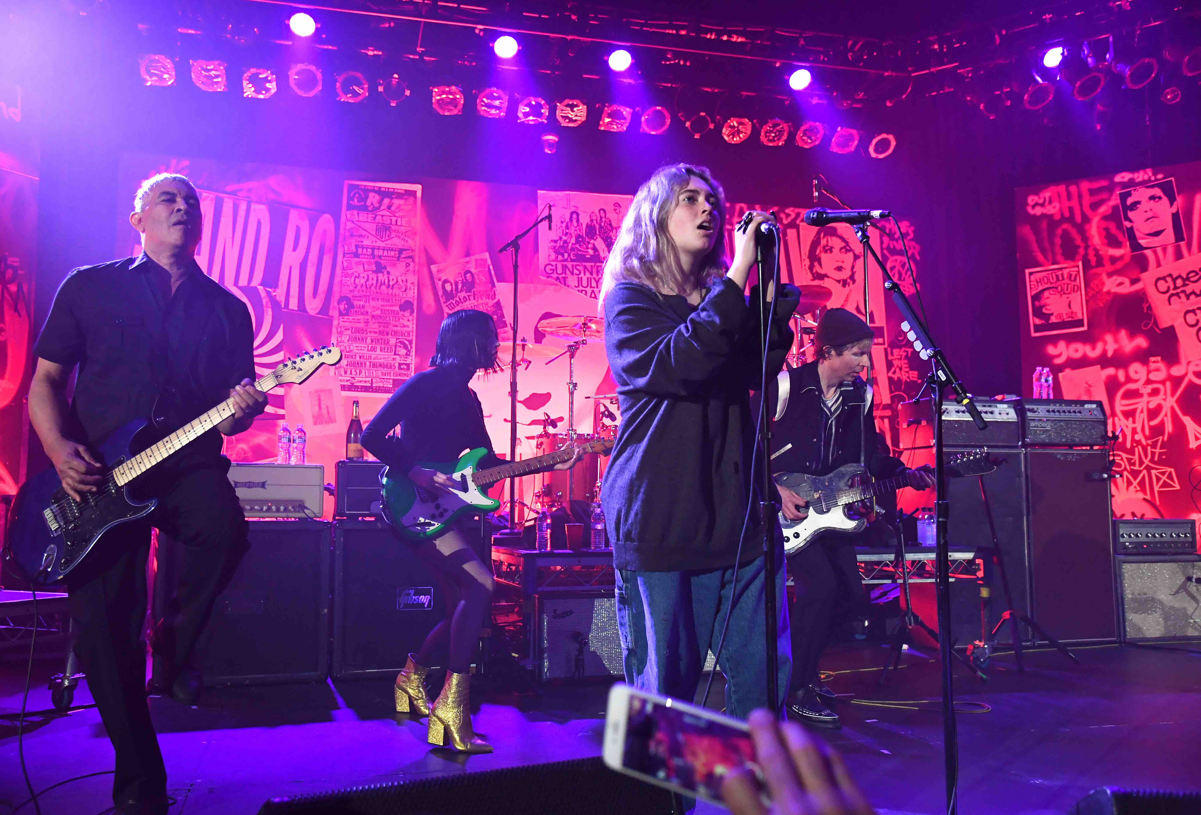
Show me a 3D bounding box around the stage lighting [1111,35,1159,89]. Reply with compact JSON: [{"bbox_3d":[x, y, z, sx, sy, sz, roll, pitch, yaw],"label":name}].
[{"bbox_3d":[4.119,-2.648,8.169,0.280,0.330,0.290,2,-49,-17],"label":"stage lighting"}]

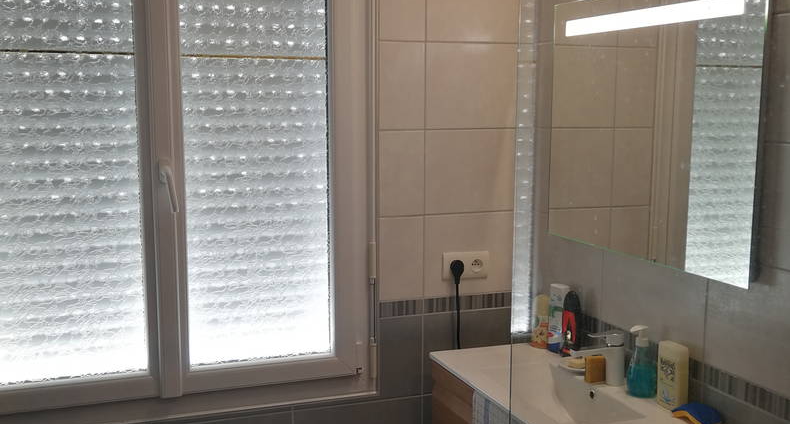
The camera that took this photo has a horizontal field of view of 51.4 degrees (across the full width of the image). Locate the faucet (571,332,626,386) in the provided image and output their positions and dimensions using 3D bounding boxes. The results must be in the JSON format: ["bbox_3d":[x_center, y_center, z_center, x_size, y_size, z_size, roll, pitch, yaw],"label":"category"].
[{"bbox_3d":[0.516,0.372,2.080,0.152,0.138,0.048,-3,8,-20],"label":"faucet"}]

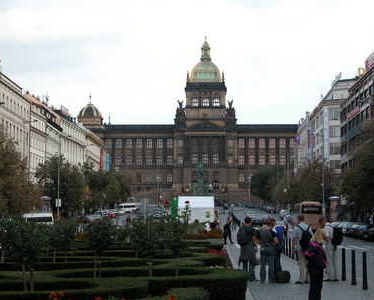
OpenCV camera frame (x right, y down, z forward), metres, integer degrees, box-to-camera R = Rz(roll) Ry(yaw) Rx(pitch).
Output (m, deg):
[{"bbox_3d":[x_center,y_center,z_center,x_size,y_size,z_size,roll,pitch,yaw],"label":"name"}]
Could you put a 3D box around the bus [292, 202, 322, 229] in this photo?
[{"bbox_3d":[14.170,7.800,106.500,2.500,3.300,10.200,0,-5,1],"label":"bus"}]

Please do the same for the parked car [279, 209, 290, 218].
[{"bbox_3d":[16.350,10.700,149.000,1.750,1.520,4.300,0,-5,1],"label":"parked car"}]

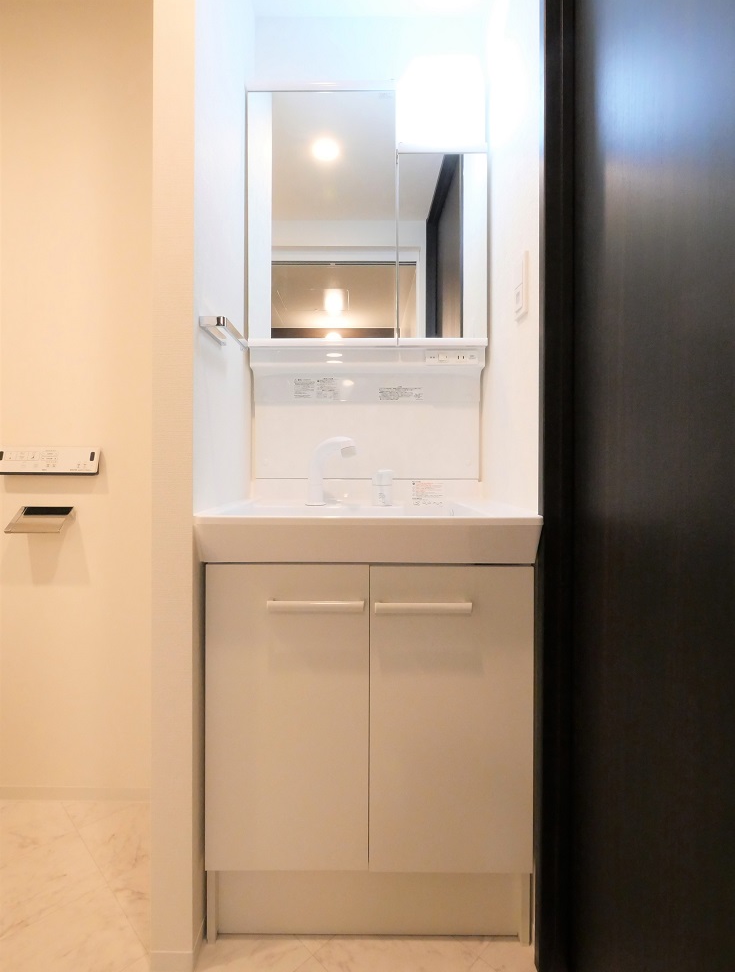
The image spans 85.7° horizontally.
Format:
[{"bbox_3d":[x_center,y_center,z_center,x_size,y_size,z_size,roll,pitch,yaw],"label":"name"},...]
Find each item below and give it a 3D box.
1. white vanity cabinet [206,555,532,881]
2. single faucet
[{"bbox_3d":[0.003,0.423,0.882,0.595,0.570,0.355,0,0,0],"label":"white vanity cabinet"},{"bbox_3d":[-0.083,-0.031,0.910,0.150,0.160,0.052,0,0,44],"label":"single faucet"}]

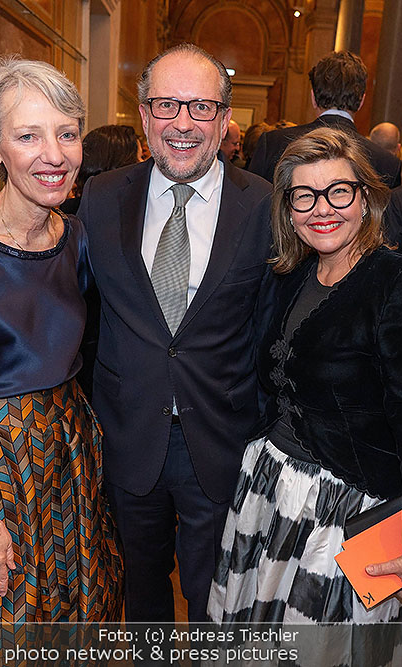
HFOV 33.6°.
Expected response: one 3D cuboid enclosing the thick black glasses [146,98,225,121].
[{"bbox_3d":[-0.026,-0.436,1.318,0.146,0.046,0.145,4,15,3],"label":"thick black glasses"}]

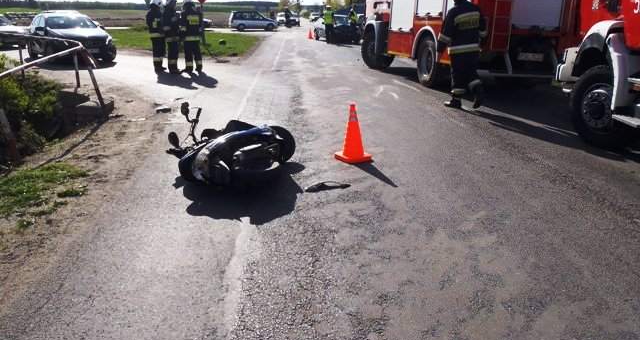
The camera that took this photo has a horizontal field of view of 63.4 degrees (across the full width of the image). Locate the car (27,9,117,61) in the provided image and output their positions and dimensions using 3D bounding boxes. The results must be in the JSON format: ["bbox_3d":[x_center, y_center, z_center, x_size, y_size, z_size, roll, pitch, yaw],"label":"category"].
[{"bbox_3d":[-8.150,-4.354,16.808,1.790,1.550,4.360,-13,21,-38],"label":"car"}]

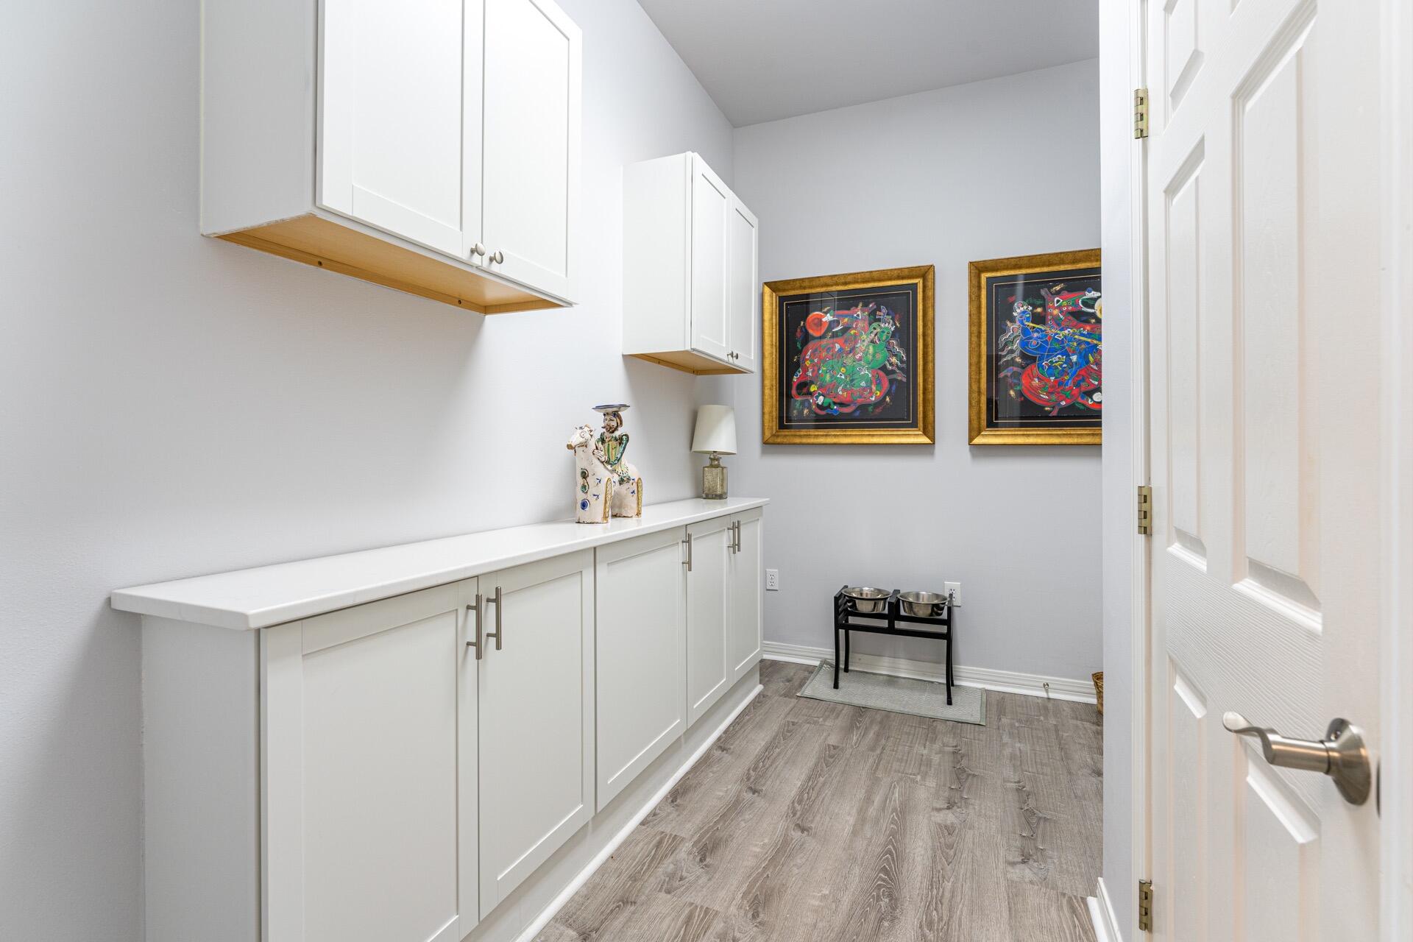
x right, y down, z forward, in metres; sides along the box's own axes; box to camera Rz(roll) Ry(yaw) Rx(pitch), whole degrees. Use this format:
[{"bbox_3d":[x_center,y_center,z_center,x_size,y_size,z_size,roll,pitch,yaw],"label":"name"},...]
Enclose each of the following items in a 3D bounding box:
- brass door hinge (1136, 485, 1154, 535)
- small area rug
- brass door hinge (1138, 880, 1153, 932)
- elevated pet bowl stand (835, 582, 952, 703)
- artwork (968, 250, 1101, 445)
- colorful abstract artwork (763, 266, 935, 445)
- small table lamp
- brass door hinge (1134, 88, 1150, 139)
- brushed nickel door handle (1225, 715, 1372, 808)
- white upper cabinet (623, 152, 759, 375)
[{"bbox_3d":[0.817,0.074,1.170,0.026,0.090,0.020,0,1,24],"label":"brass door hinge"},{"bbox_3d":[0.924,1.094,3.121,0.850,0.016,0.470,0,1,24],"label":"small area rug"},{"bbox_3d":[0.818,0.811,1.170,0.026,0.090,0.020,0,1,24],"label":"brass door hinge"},{"bbox_3d":[0.954,0.865,3.178,0.560,0.475,0.290,0,1,24],"label":"elevated pet bowl stand"},{"bbox_3d":[1.735,-0.578,2.955,0.915,0.905,0.040,0,1,24],"label":"artwork"},{"bbox_3d":[0.748,-0.599,3.394,0.915,0.905,0.040,0,1,24],"label":"colorful abstract artwork"},{"bbox_3d":[0.041,-0.090,3.099,0.225,0.470,0.225,0,1,24],"label":"small table lamp"},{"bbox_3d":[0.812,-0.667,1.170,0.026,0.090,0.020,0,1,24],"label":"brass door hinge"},{"bbox_3d":[0.521,0.237,0.571,0.060,0.066,0.145,0,1,24],"label":"brushed nickel door handle"},{"bbox_3d":[-0.032,-0.866,2.844,0.315,0.765,0.775,0,1,24],"label":"white upper cabinet"}]

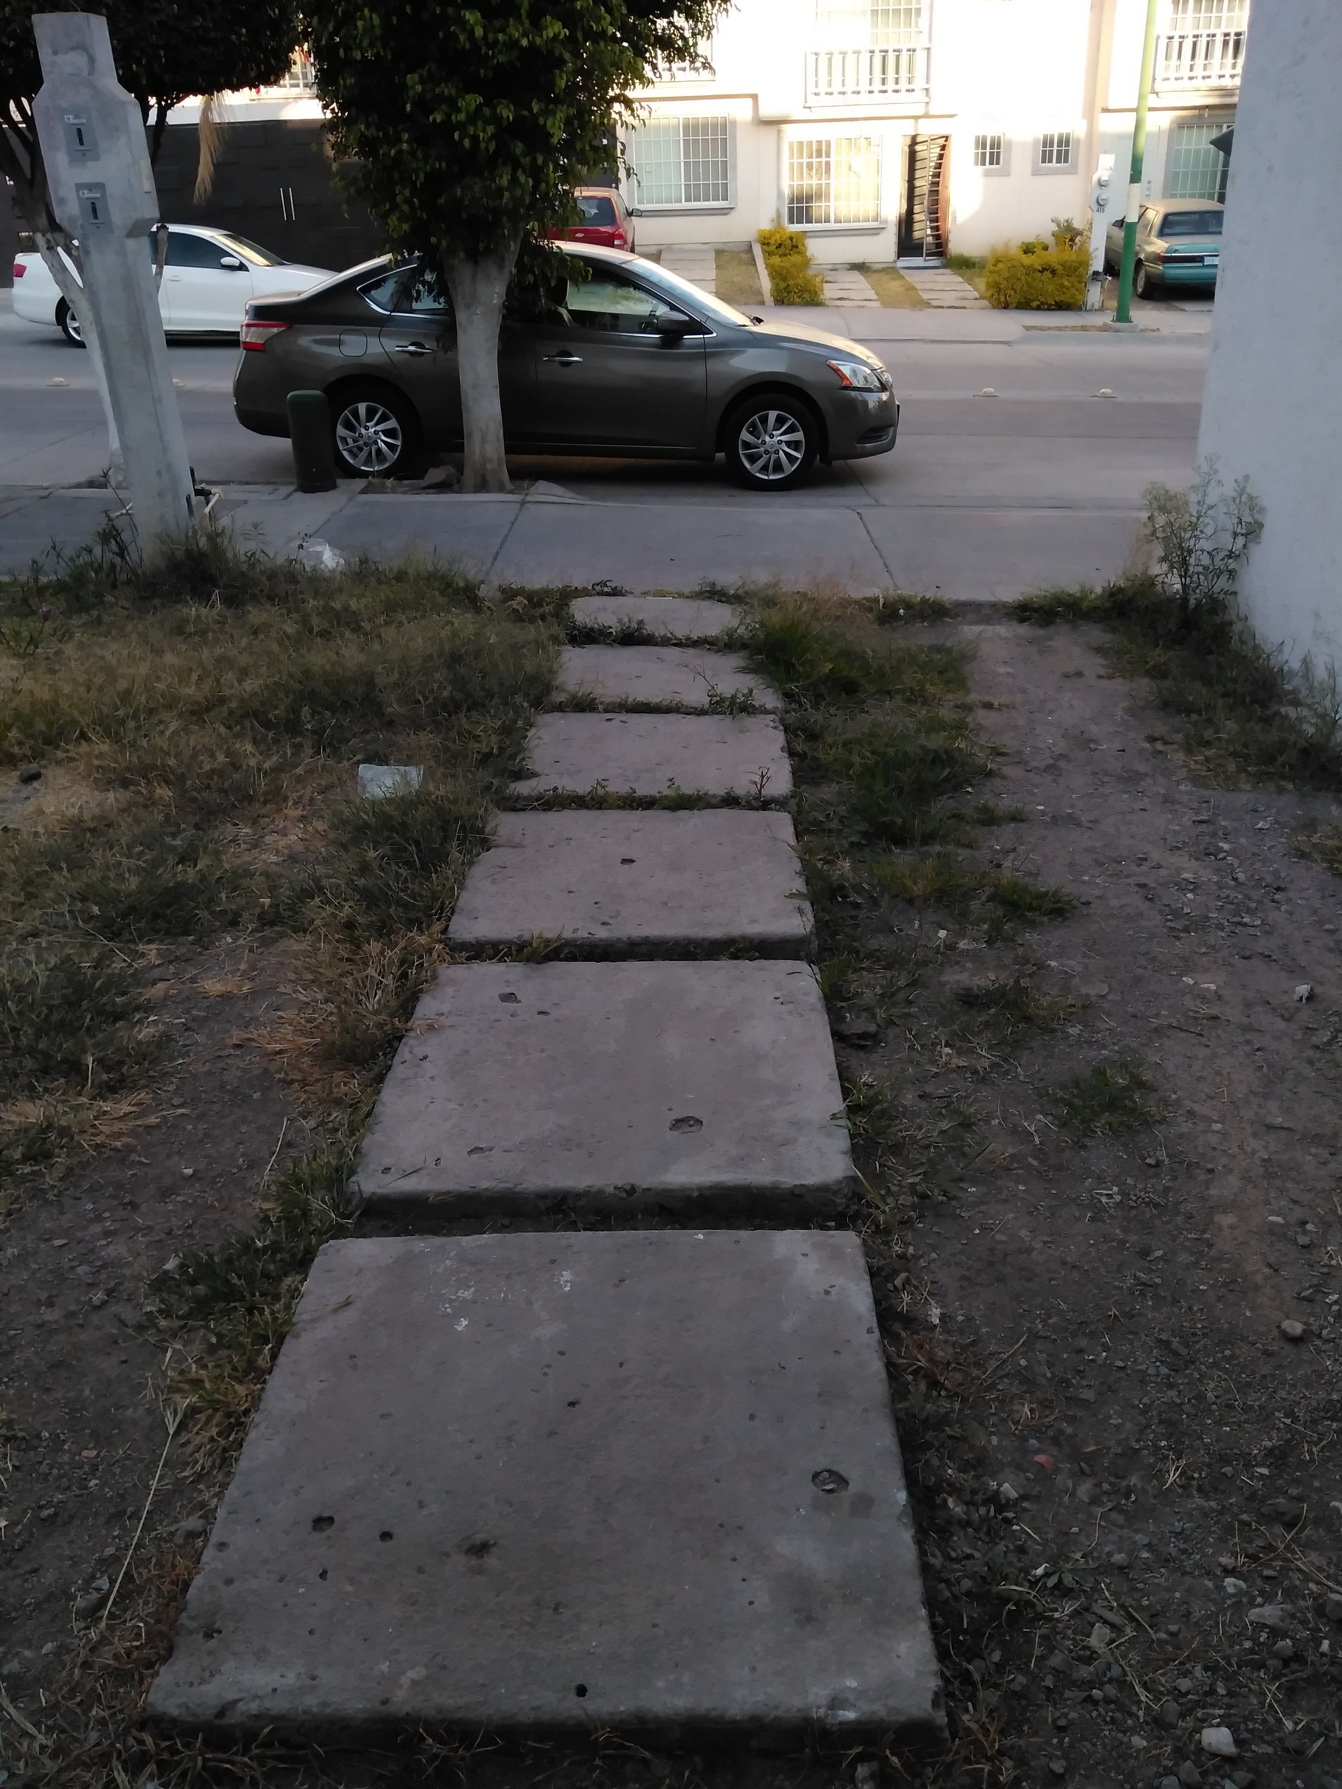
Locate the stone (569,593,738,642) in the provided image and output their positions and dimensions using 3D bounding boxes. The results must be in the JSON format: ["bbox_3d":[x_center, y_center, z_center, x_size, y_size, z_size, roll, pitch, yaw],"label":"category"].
[{"bbox_3d":[-0.065,-1.115,5.516,0.720,0.070,0.640,-1,25,0],"label":"stone"}]

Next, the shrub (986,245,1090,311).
[{"bbox_3d":[5.771,-9.780,21.265,1.520,0.930,1.050,-2,24,0],"label":"shrub"}]

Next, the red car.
[{"bbox_3d":[-1.549,-11.891,24.168,1.620,1.420,3.750,-2,31,0],"label":"red car"}]

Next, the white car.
[{"bbox_3d":[-6.378,-8.099,17.981,4.620,1.455,1.780,2,24,0],"label":"white car"}]

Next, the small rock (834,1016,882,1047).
[{"bbox_3d":[0.343,0.254,2.482,0.080,0.040,0.055,-1,25,0],"label":"small rock"}]

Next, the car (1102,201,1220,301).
[{"bbox_3d":[8.791,-11.245,23.213,1.740,1.360,4.500,0,32,2],"label":"car"}]

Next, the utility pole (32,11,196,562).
[{"bbox_3d":[-2.431,-2.587,5.908,0.420,2.162,0.270,-2,24,0],"label":"utility pole"}]

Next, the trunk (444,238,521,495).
[{"bbox_3d":[-1.099,-3.124,7.993,0.400,1.371,0.360,-2,24,0],"label":"trunk"}]

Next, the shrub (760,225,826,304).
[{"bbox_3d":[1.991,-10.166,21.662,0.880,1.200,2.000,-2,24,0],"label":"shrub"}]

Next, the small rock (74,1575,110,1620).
[{"bbox_3d":[-0.620,0.752,1.437,0.036,0.026,0.040,-1,25,0],"label":"small rock"}]

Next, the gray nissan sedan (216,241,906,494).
[{"bbox_3d":[-0.667,-3.783,9.473,4.630,1.495,1.760,2,24,0],"label":"gray nissan sedan"}]

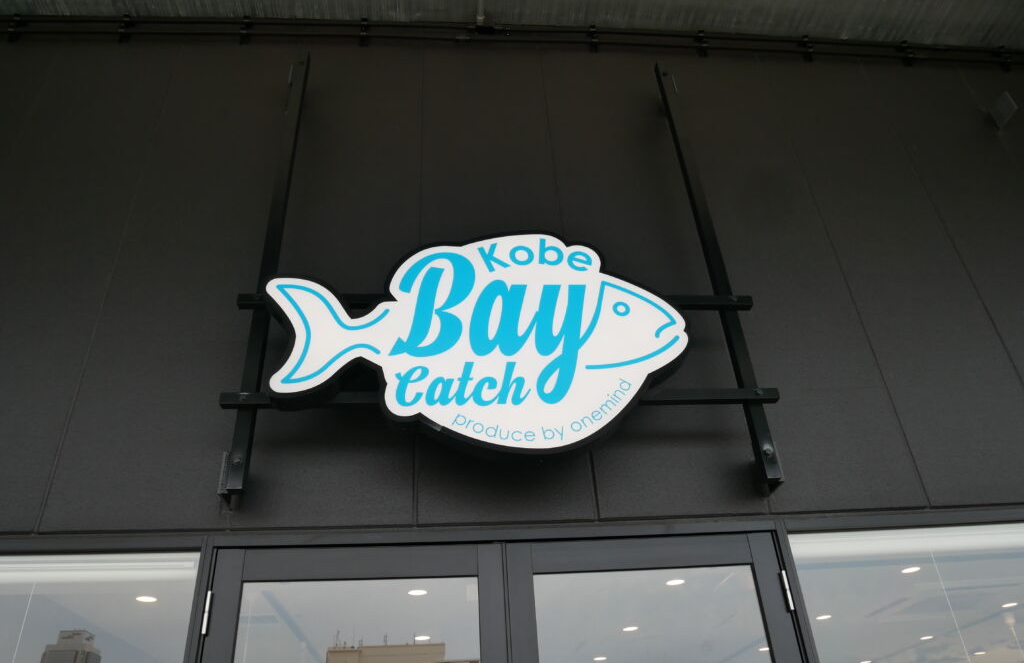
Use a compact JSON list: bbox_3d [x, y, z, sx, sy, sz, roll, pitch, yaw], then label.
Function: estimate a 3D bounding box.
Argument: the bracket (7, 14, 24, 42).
[{"bbox_3d":[-2.433,-1.486,3.766,0.050,0.170,0.060,0,-35,-6],"label":"bracket"}]

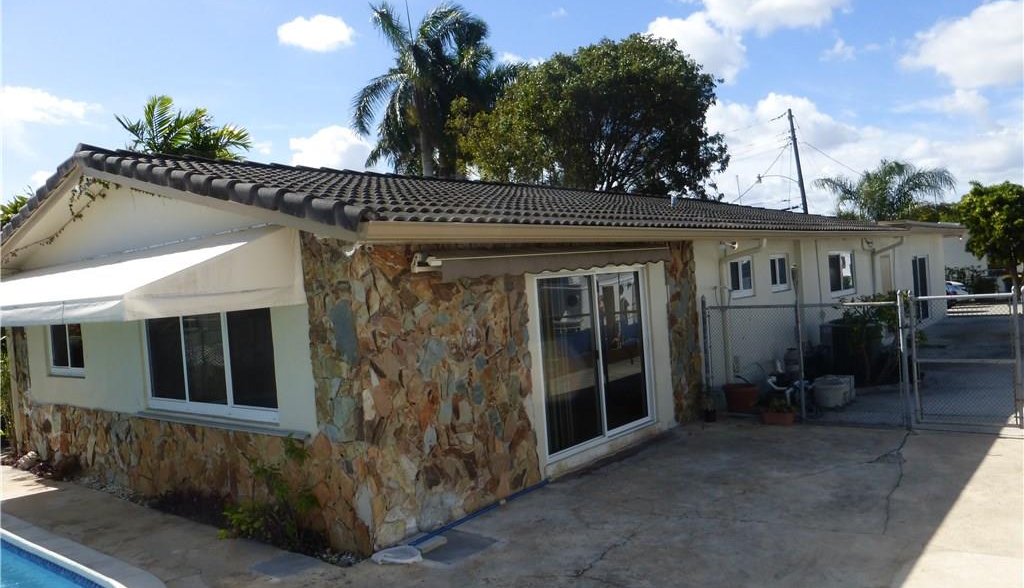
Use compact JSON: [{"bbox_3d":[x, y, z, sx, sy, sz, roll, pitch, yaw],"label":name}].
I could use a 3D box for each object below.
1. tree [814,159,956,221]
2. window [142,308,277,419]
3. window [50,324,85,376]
[{"bbox_3d":[17.390,-2.858,34.026,6.200,6.580,5.900,-4,1,27],"label":"tree"},{"bbox_3d":[-3.401,0.709,8.138,2.860,1.270,0.120,-4,1,41],"label":"window"},{"bbox_3d":[-6.551,0.755,10.827,1.340,0.900,0.120,-4,1,41],"label":"window"}]

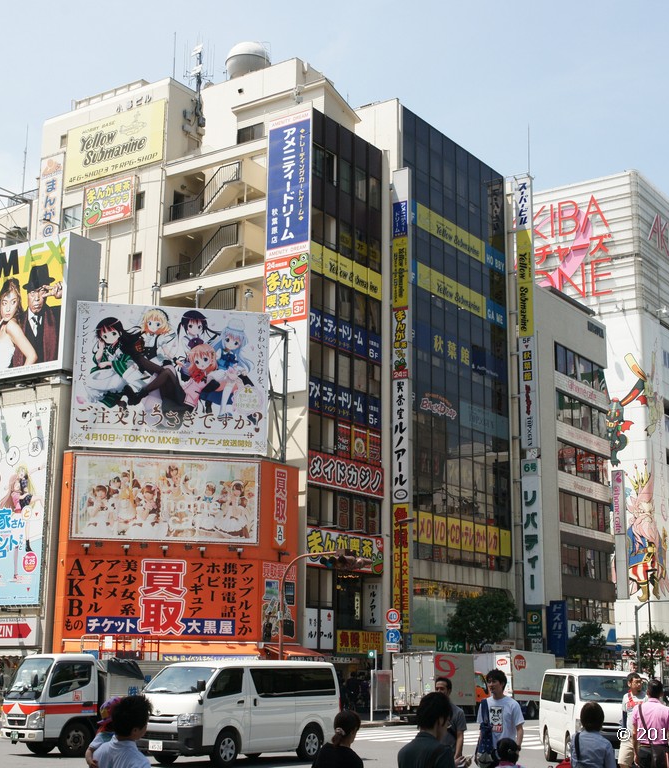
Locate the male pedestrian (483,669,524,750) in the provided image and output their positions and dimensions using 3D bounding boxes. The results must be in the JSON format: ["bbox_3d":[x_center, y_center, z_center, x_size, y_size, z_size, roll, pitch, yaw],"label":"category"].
[{"bbox_3d":[1.617,3.594,10.609,0.520,1.740,0.360,-6,-15,26],"label":"male pedestrian"}]

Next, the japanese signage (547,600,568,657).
[{"bbox_3d":[13.352,14.604,67.097,1.300,3.500,0.300,-9,-16,33],"label":"japanese signage"}]

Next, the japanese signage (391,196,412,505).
[{"bbox_3d":[3.259,-1.936,55.491,1.026,15.796,0.300,-9,-16,34],"label":"japanese signage"}]

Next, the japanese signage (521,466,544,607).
[{"bbox_3d":[11.076,8.279,62.224,1.082,7.874,0.250,-10,-17,35],"label":"japanese signage"}]

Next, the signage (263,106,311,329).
[{"bbox_3d":[-2.086,-7.761,51.972,2.400,10.250,0.250,-9,-17,33],"label":"signage"}]

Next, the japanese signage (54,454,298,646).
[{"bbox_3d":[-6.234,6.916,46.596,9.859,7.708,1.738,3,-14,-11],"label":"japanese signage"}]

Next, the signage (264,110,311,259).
[{"bbox_3d":[-2.225,-9.451,53.050,2.559,7.128,0.250,-9,-16,34],"label":"signage"}]

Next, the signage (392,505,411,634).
[{"bbox_3d":[3.180,8.520,51.871,0.893,5.936,0.250,-10,-17,35],"label":"signage"}]

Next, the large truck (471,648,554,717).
[{"bbox_3d":[8.916,14.070,52.576,2.100,3.020,6.300,-10,-17,35],"label":"large truck"}]

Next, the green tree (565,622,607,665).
[{"bbox_3d":[14.335,15.909,63.441,2.450,4.907,2.450,-10,-17,35],"label":"green tree"}]

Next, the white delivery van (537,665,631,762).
[{"bbox_3d":[5.397,6.831,22.921,1.695,1.980,4.695,0,-14,2],"label":"white delivery van"}]

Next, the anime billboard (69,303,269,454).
[{"bbox_3d":[-6.853,-0.187,47.281,8.116,6.212,0.350,3,-15,-9],"label":"anime billboard"}]

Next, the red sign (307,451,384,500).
[{"bbox_3d":[0.510,4.189,51.158,0.250,1.397,5.607,-11,-18,37],"label":"red sign"}]

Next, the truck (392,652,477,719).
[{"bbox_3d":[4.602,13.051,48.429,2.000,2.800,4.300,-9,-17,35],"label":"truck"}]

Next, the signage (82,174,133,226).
[{"bbox_3d":[-12.237,-9.850,60.464,3.756,2.551,0.300,-9,-16,34],"label":"signage"}]

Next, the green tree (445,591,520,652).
[{"bbox_3d":[6.537,12.128,50.373,3.300,5.590,3.300,-11,-18,37],"label":"green tree"}]

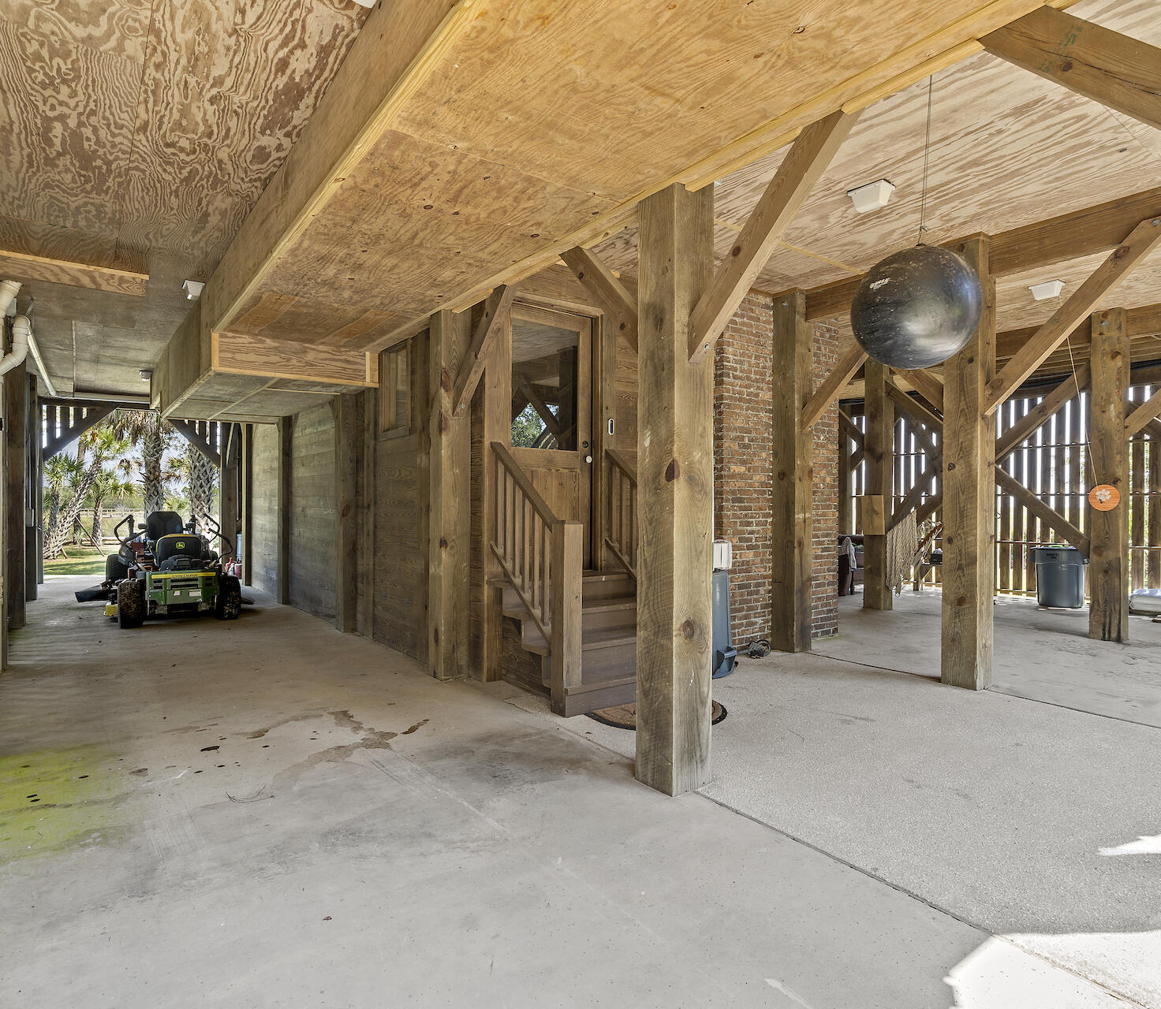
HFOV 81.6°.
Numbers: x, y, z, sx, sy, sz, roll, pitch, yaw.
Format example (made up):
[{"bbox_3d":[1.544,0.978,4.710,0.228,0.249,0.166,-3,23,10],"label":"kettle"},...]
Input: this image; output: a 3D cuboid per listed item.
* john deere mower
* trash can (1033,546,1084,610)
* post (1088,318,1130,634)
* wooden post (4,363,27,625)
[{"bbox_3d":[-5.099,0.685,8.147,1.500,1.246,2.100,0,1,-32],"label":"john deere mower"},{"bbox_3d":[6.544,0.985,9.152,0.650,0.800,0.600,0,0,36],"label":"trash can"},{"bbox_3d":[5.190,-0.281,6.578,0.247,3.213,0.247,0,1,-36],"label":"post"},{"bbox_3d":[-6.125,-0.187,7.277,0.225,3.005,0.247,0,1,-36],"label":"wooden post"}]

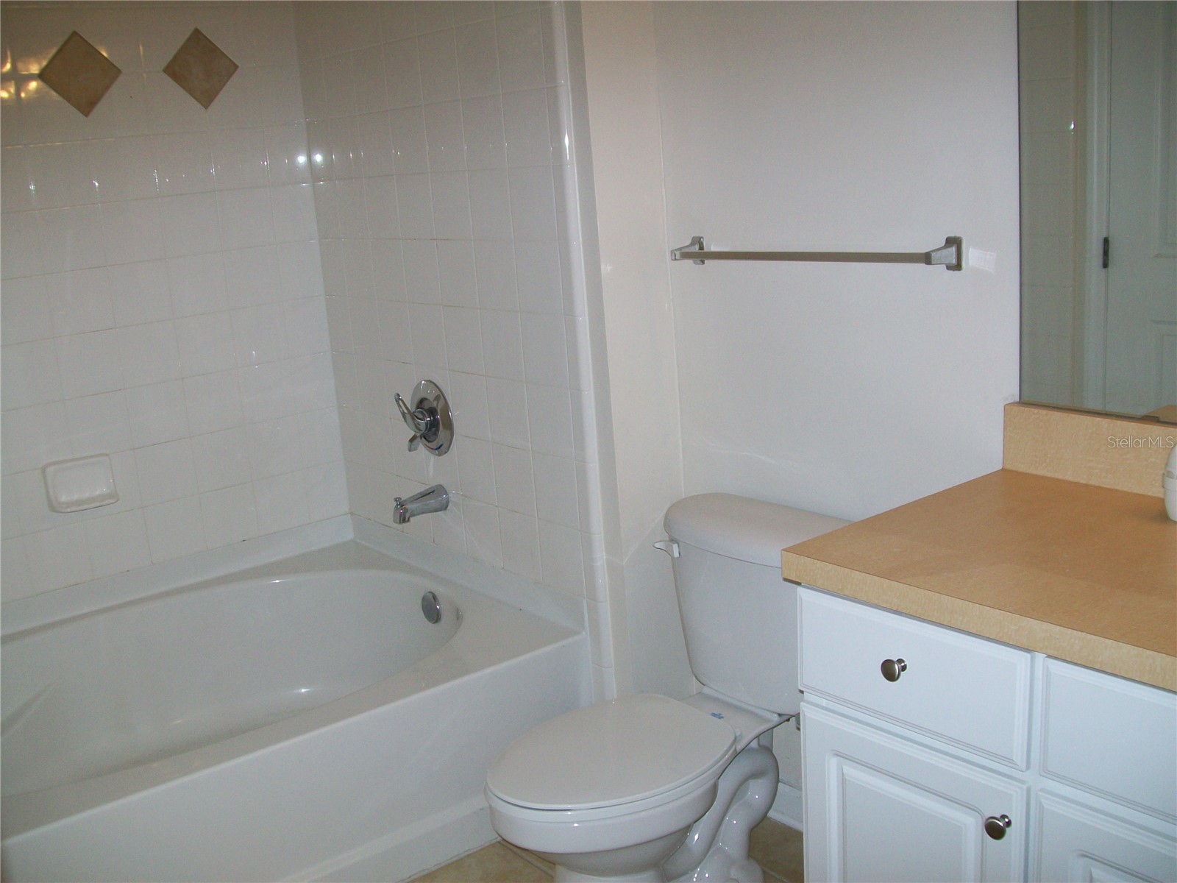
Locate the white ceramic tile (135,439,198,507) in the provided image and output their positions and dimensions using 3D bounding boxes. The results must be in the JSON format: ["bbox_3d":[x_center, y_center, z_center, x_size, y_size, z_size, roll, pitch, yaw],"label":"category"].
[{"bbox_3d":[-1.068,0.076,3.100,0.152,0.152,0.009,-15,17,-37],"label":"white ceramic tile"}]

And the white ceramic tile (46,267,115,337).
[{"bbox_3d":[-1.208,-0.332,2.903,0.152,0.152,0.010,-15,17,-37],"label":"white ceramic tile"}]

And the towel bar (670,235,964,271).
[{"bbox_3d":[0.381,-0.340,2.211,0.066,0.058,0.626,-14,17,-38],"label":"towel bar"}]

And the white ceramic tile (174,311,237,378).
[{"bbox_3d":[-0.986,-0.249,3.157,0.152,0.152,0.009,-14,16,-37],"label":"white ceramic tile"}]

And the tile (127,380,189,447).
[{"bbox_3d":[-1.078,-0.071,3.065,0.152,0.152,0.009,-15,17,-37],"label":"tile"}]

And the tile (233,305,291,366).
[{"bbox_3d":[-0.864,-0.280,3.223,0.151,0.151,0.009,-15,17,-37],"label":"tile"}]

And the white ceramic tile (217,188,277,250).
[{"bbox_3d":[-0.883,-0.574,3.154,0.151,0.151,0.009,-15,17,-37],"label":"white ceramic tile"}]

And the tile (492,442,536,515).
[{"bbox_3d":[-0.172,0.084,2.811,0.010,0.151,0.152,-14,17,-38],"label":"tile"}]

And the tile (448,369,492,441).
[{"bbox_3d":[-0.275,-0.085,2.863,0.009,0.151,0.151,-15,17,-37],"label":"tile"}]

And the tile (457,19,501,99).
[{"bbox_3d":[-0.231,-0.811,2.605,0.010,0.152,0.152,-15,17,-38],"label":"tile"}]

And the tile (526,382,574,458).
[{"bbox_3d":[-0.078,-0.043,2.623,0.010,0.152,0.152,-15,17,-37],"label":"tile"}]

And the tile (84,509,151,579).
[{"bbox_3d":[-1.181,0.256,3.077,0.152,0.152,0.009,-14,16,-37],"label":"tile"}]

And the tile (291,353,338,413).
[{"bbox_3d":[-0.748,-0.160,3.330,0.121,0.152,0.009,-15,17,-37],"label":"tile"}]

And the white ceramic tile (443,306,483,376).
[{"bbox_3d":[-0.285,-0.234,2.827,0.009,0.151,0.151,-15,17,-37],"label":"white ceramic tile"}]

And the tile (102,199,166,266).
[{"bbox_3d":[-1.116,-0.512,2.990,0.152,0.152,0.010,-15,17,-38],"label":"tile"}]

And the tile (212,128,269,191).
[{"bbox_3d":[-0.891,-0.719,3.121,0.151,0.151,0.009,-15,17,-37],"label":"tile"}]

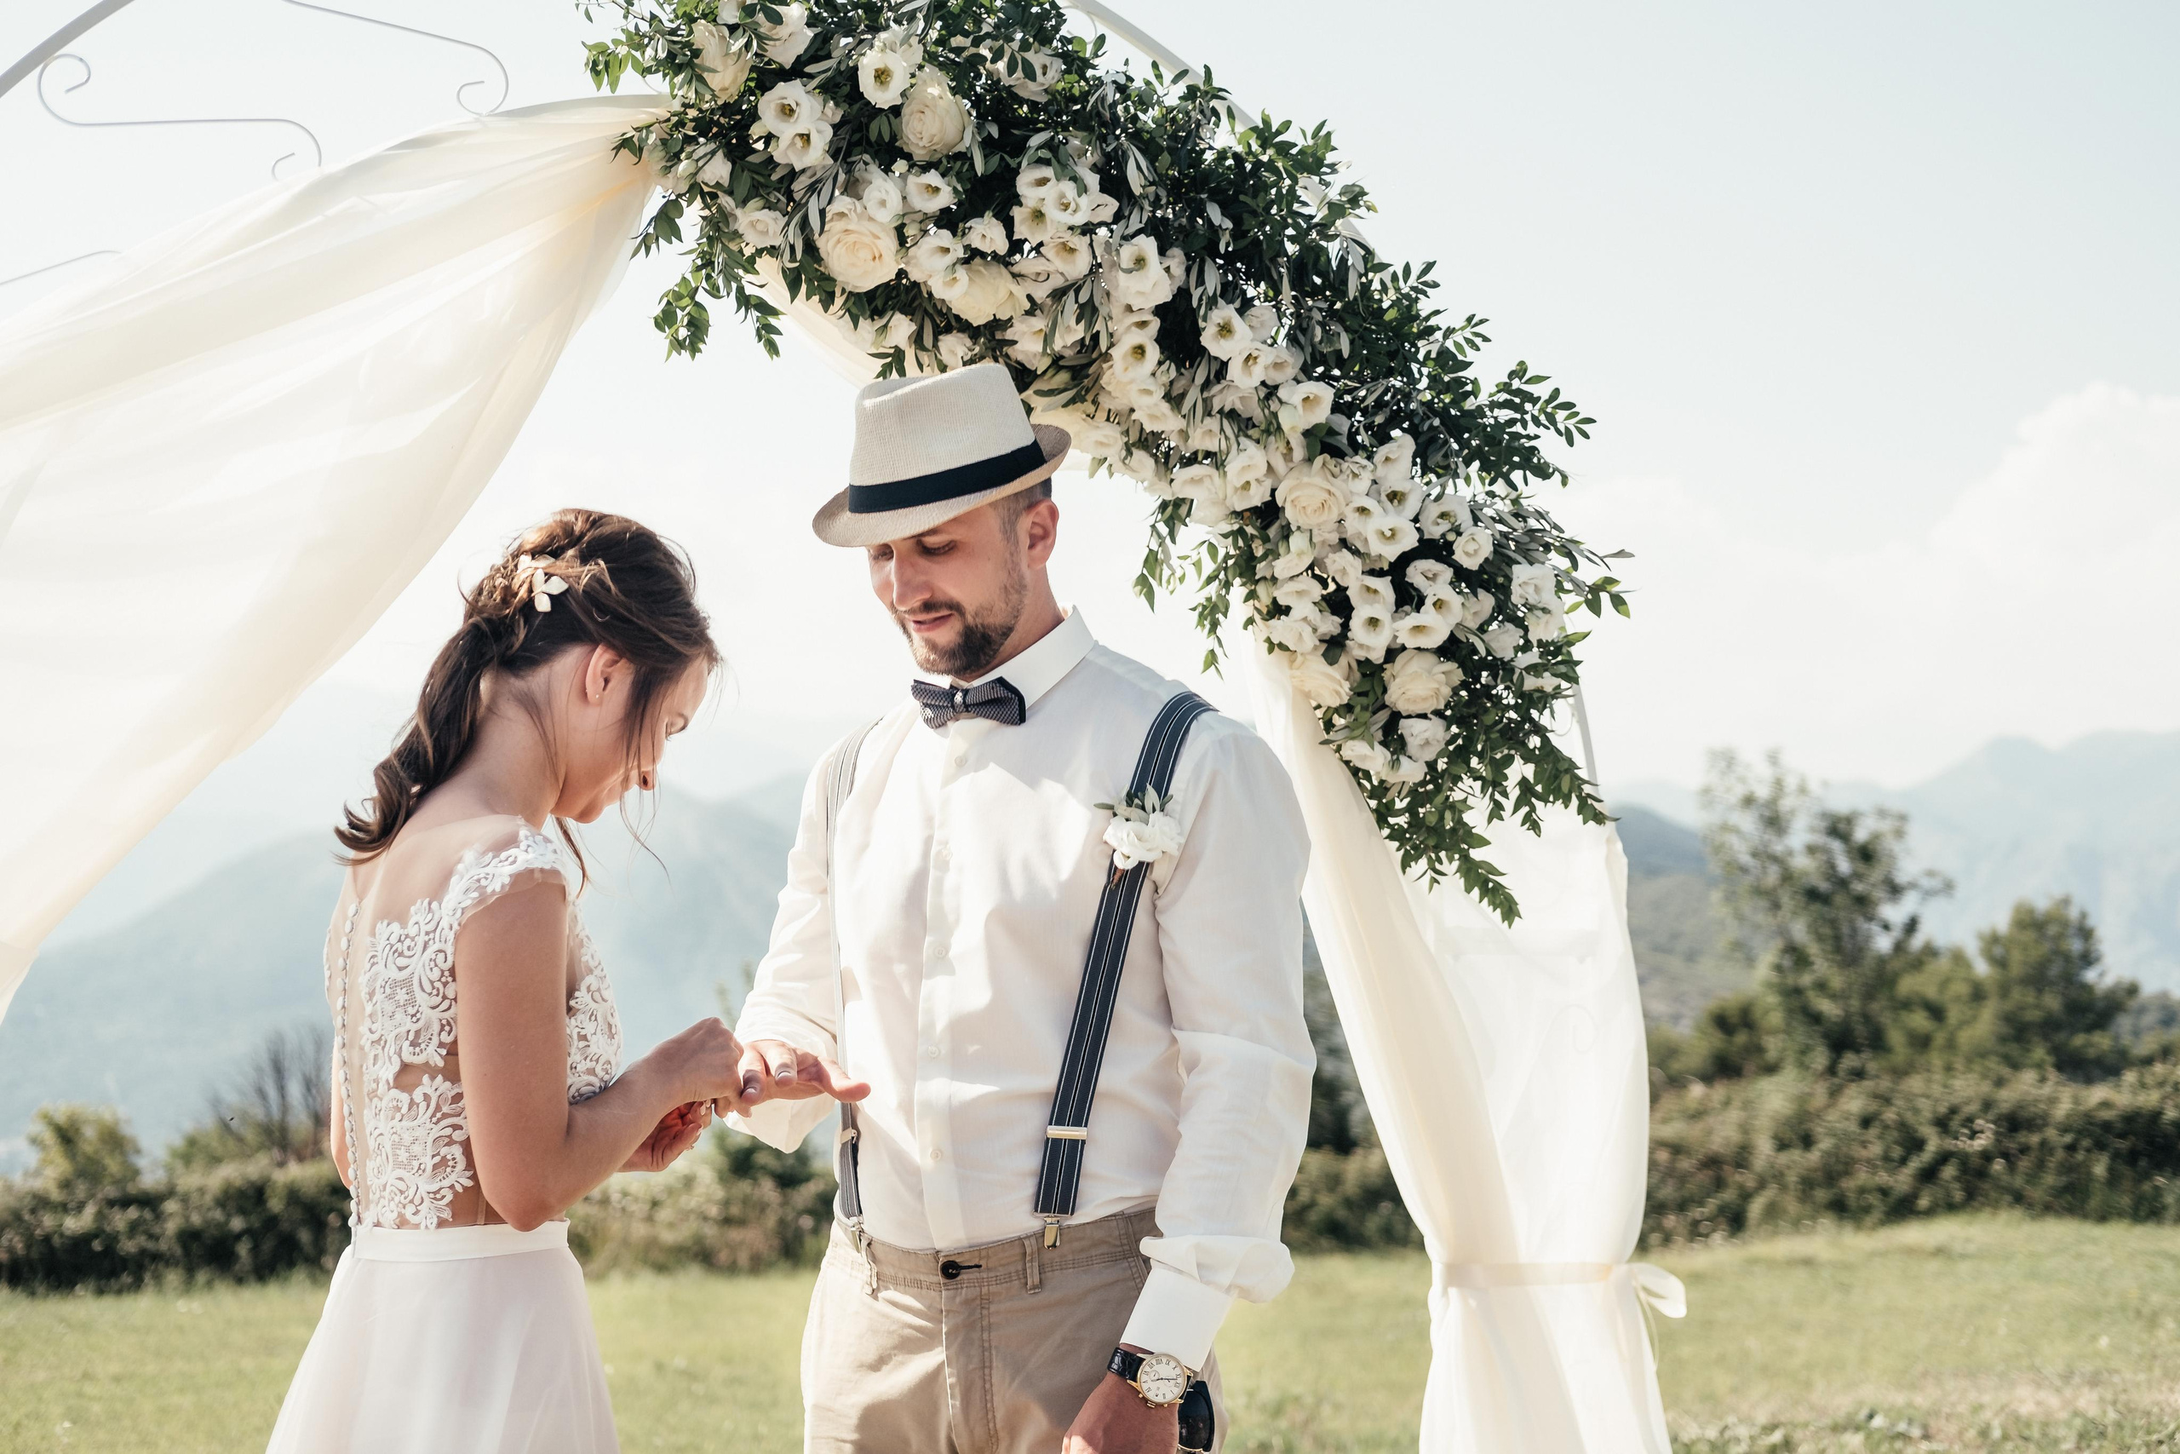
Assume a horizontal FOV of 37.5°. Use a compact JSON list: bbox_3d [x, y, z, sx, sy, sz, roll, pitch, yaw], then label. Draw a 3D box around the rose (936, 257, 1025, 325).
[{"bbox_3d":[-0.114,-0.474,3.500,0.092,0.078,0.072,0,32,-7],"label":"rose"}]

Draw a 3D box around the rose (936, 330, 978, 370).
[{"bbox_3d":[-0.145,-0.410,3.500,0.045,0.041,0.045,0,-2,0],"label":"rose"}]

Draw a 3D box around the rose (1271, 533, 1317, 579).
[{"bbox_3d":[0.222,-0.186,3.500,0.047,0.049,0.048,-1,-2,17],"label":"rose"}]

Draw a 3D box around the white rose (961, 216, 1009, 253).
[{"bbox_3d":[-0.114,-0.537,3.500,0.052,0.044,0.045,0,30,7],"label":"white rose"}]

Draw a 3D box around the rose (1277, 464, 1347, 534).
[{"bbox_3d":[0.240,-0.249,3.500,0.076,0.074,0.064,0,-2,0],"label":"rose"}]

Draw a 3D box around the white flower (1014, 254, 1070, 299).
[{"bbox_3d":[-0.057,-0.493,3.520,0.062,0.053,0.050,0,21,-6],"label":"white flower"}]

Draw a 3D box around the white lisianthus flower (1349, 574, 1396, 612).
[{"bbox_3d":[0.315,-0.147,3.580,0.053,0.050,0.043,0,15,0],"label":"white lisianthus flower"}]

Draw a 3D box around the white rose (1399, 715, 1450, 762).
[{"bbox_3d":[0.355,0.012,3.400,0.054,0.051,0.045,0,-2,-5],"label":"white rose"}]

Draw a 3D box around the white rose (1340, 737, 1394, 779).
[{"bbox_3d":[0.293,0.033,3.400,0.058,0.045,0.041,-1,-2,20],"label":"white rose"}]

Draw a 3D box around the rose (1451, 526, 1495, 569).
[{"bbox_3d":[0.409,-0.190,3.420,0.047,0.045,0.041,0,-2,-10],"label":"rose"}]

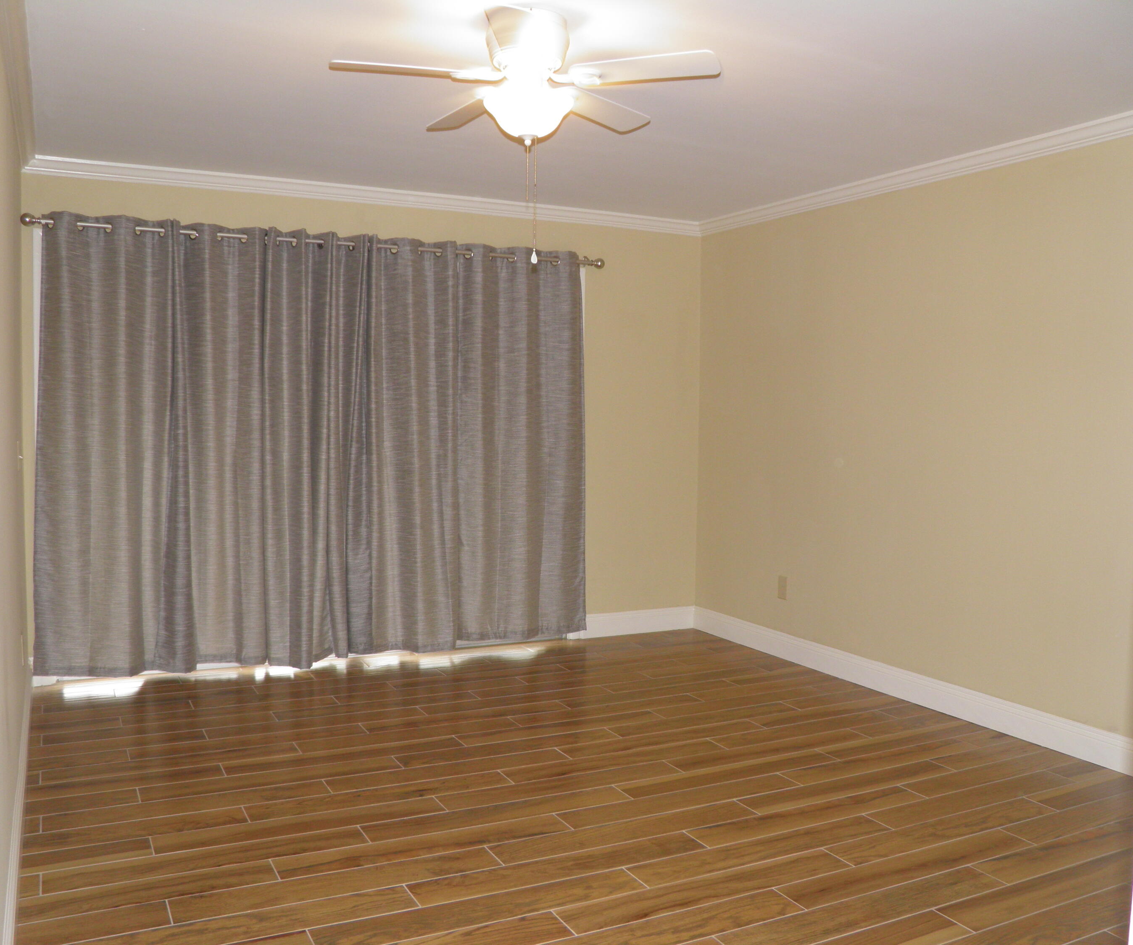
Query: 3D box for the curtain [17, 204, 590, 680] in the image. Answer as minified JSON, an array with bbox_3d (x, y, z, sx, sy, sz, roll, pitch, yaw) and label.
[{"bbox_3d":[-1.120,-0.133,5.145,2.740,2.105,0.120,0,3,-27],"label":"curtain"}]

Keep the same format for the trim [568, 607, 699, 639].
[{"bbox_3d":[0.397,0.891,6.071,0.850,0.139,0.018,0,3,-27],"label":"trim"}]

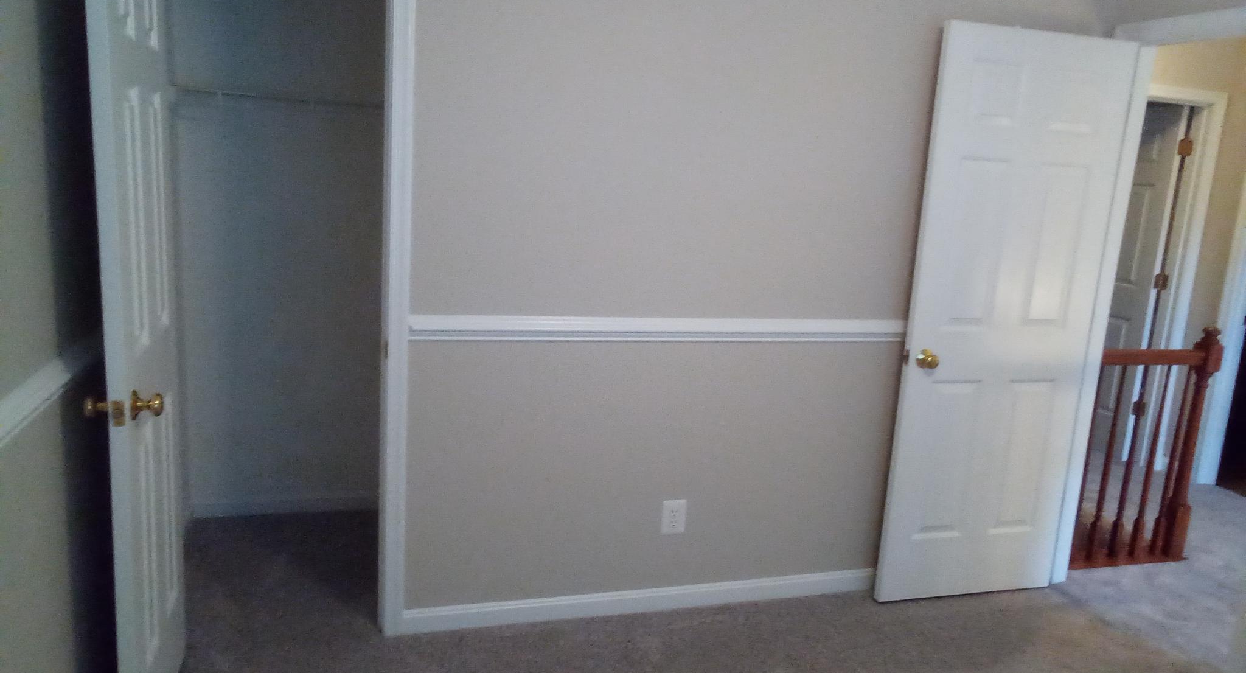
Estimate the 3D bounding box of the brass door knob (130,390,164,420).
[{"bbox_3d":[-1.069,0.154,2.024,0.063,0.062,0.062,0,11,-17],"label":"brass door knob"}]

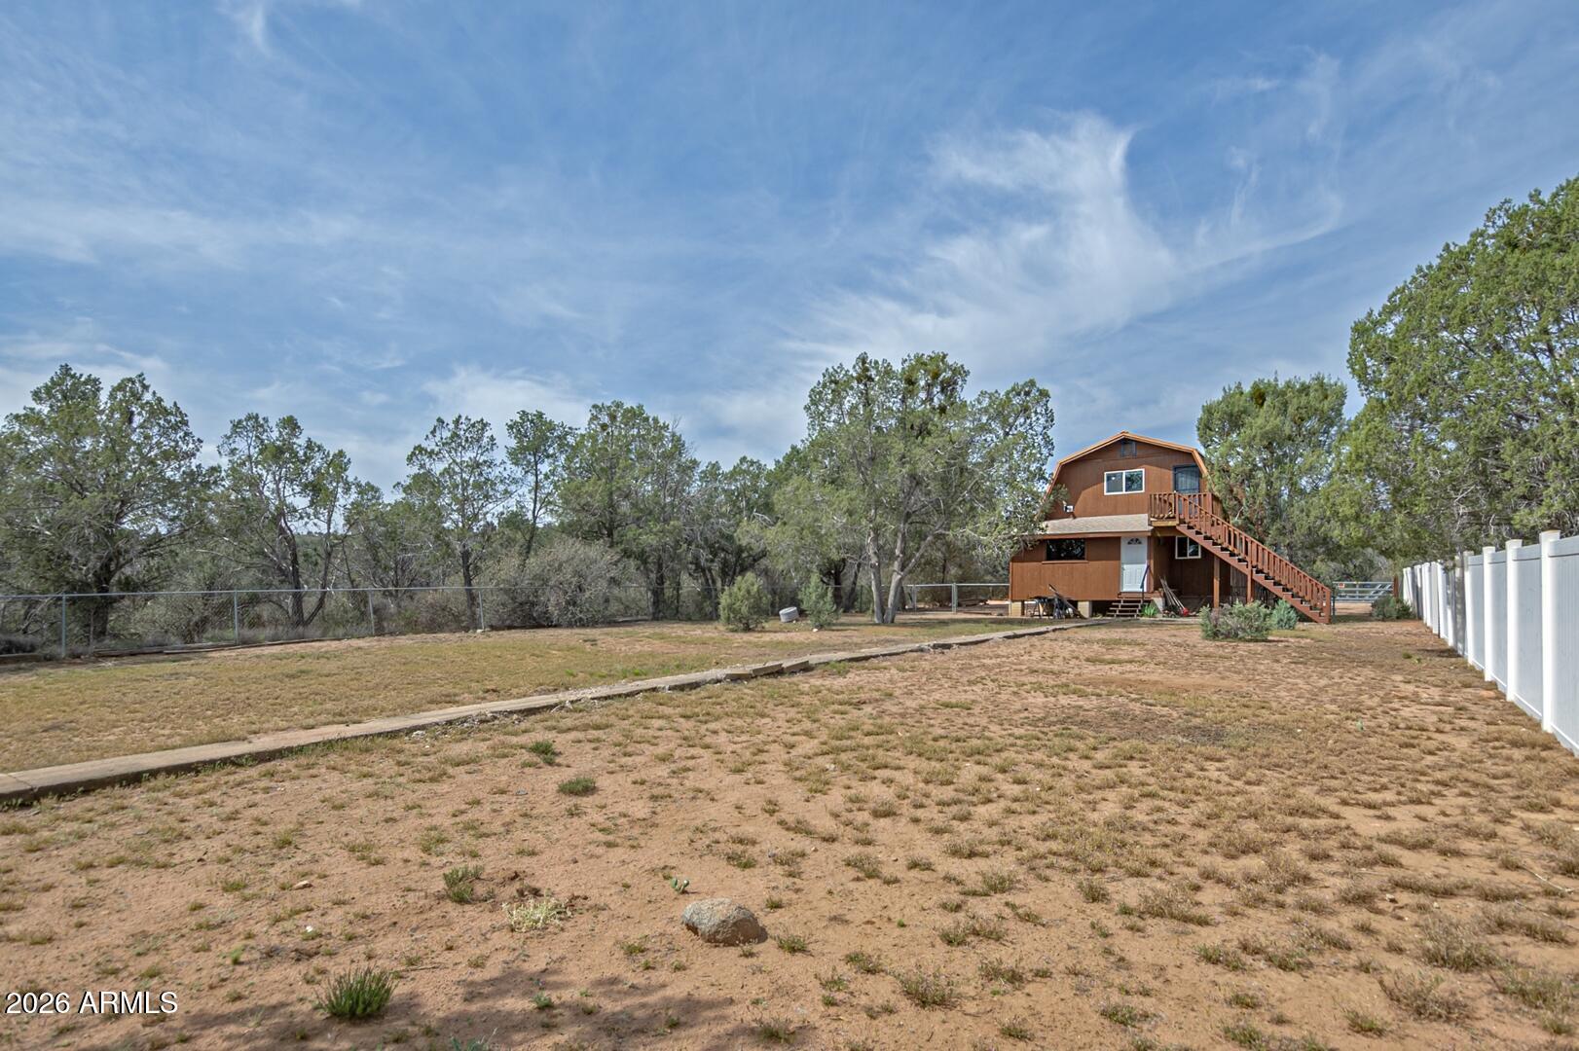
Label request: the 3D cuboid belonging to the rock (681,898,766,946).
[{"bbox_3d":[-0.275,1.635,3.480,0.330,0.145,0.240,-1,-3,9],"label":"rock"}]

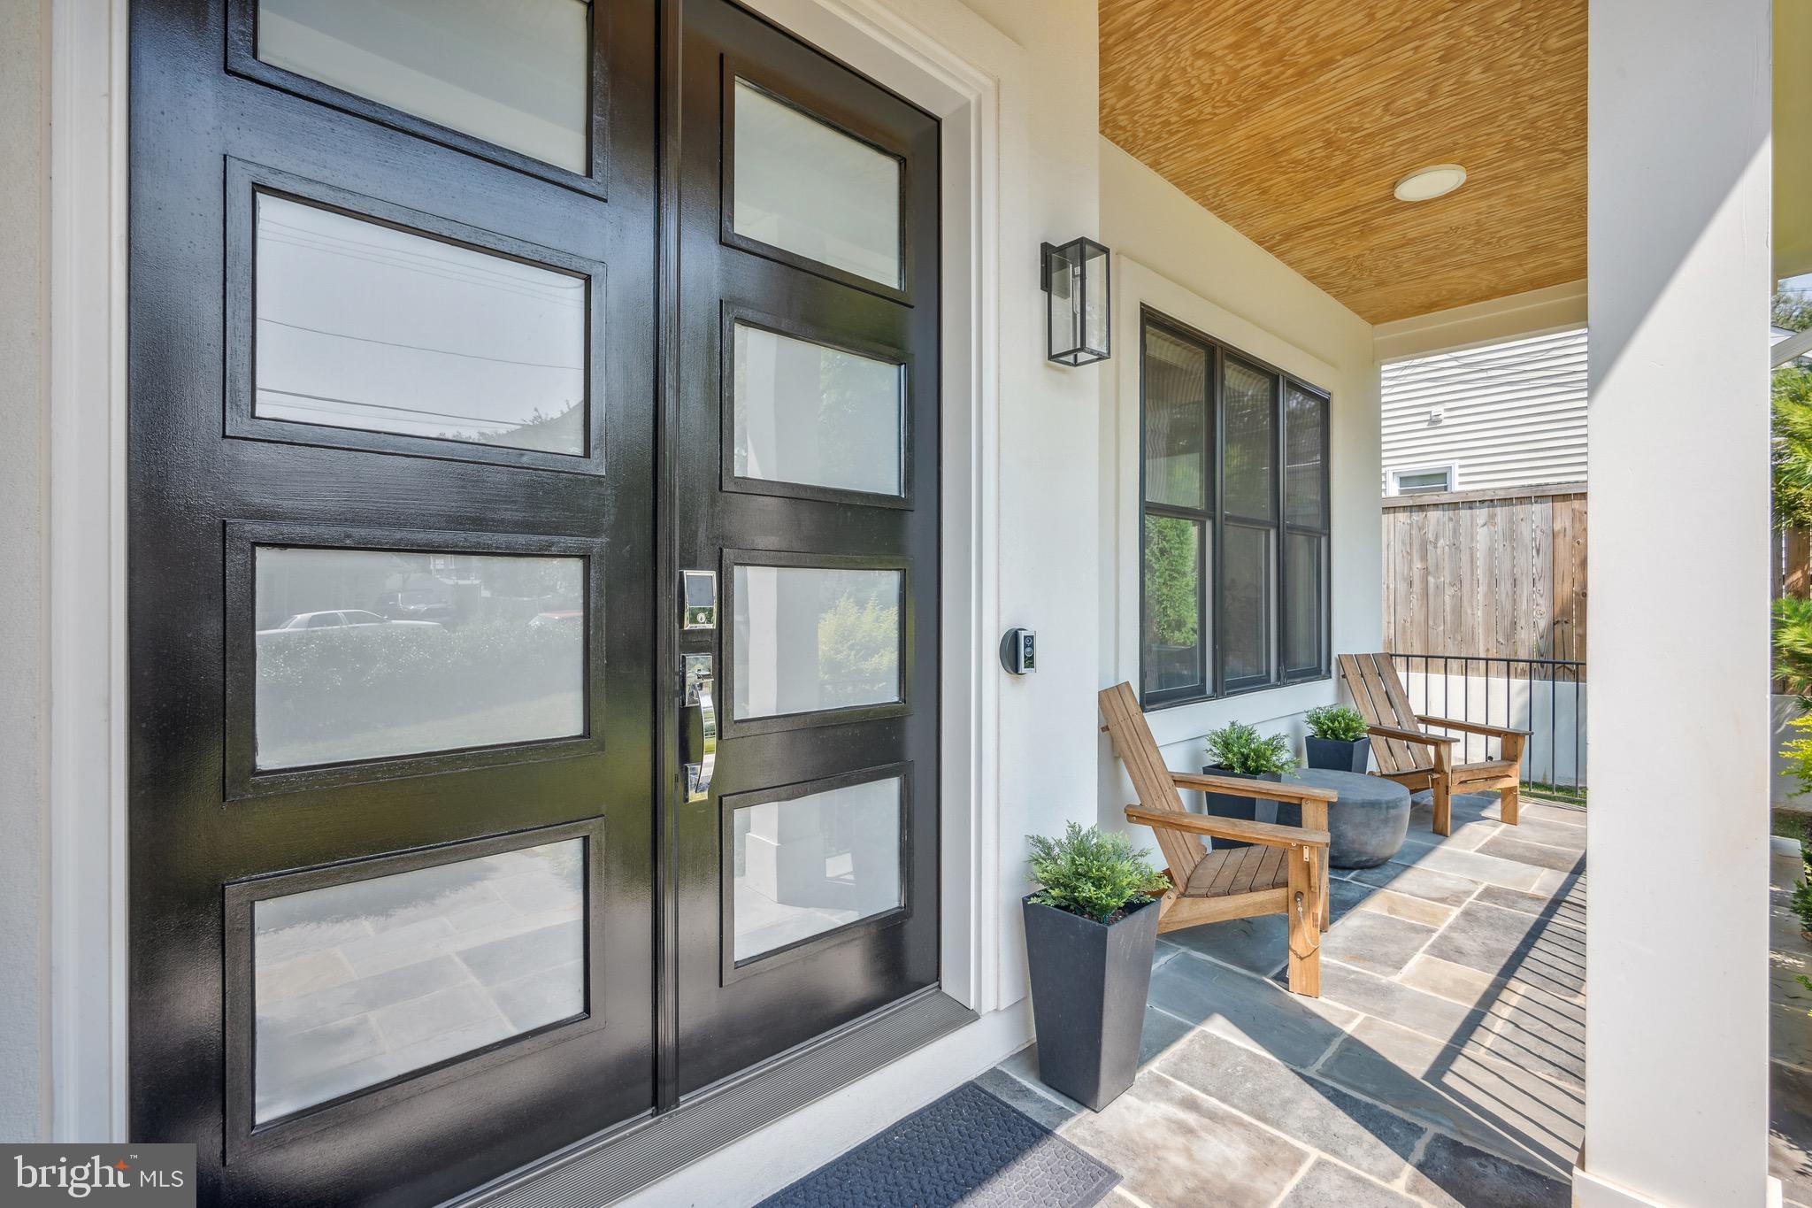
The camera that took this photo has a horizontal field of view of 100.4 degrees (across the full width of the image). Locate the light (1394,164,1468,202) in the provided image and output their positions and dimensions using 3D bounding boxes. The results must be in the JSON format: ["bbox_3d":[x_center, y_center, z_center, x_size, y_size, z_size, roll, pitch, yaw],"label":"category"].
[{"bbox_3d":[2.318,-1.849,3.337,0.255,0.030,0.255,0,0,-41],"label":"light"}]

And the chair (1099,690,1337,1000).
[{"bbox_3d":[1.107,0.783,2.821,0.860,0.914,0.725,0,0,32],"label":"chair"}]

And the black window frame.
[{"bbox_3d":[1.780,-0.414,3.913,2.082,1.721,0.081,0,0,-41],"label":"black window frame"}]

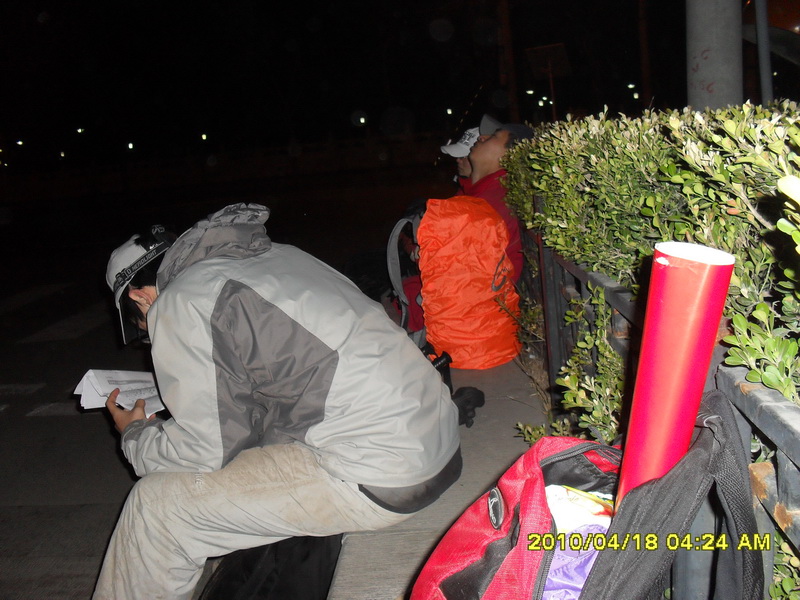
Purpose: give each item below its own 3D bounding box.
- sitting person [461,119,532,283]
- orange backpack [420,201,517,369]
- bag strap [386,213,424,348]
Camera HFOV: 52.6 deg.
[{"bbox_3d":[0.177,-0.087,3.304,0.750,1.230,0.500,-5,11,2],"label":"sitting person"},{"bbox_3d":[0.253,-0.077,2.876,0.330,0.600,0.330,-3,11,14],"label":"orange backpack"},{"bbox_3d":[0.027,-0.072,2.810,0.130,0.460,0.090,-5,11,2],"label":"bag strap"}]

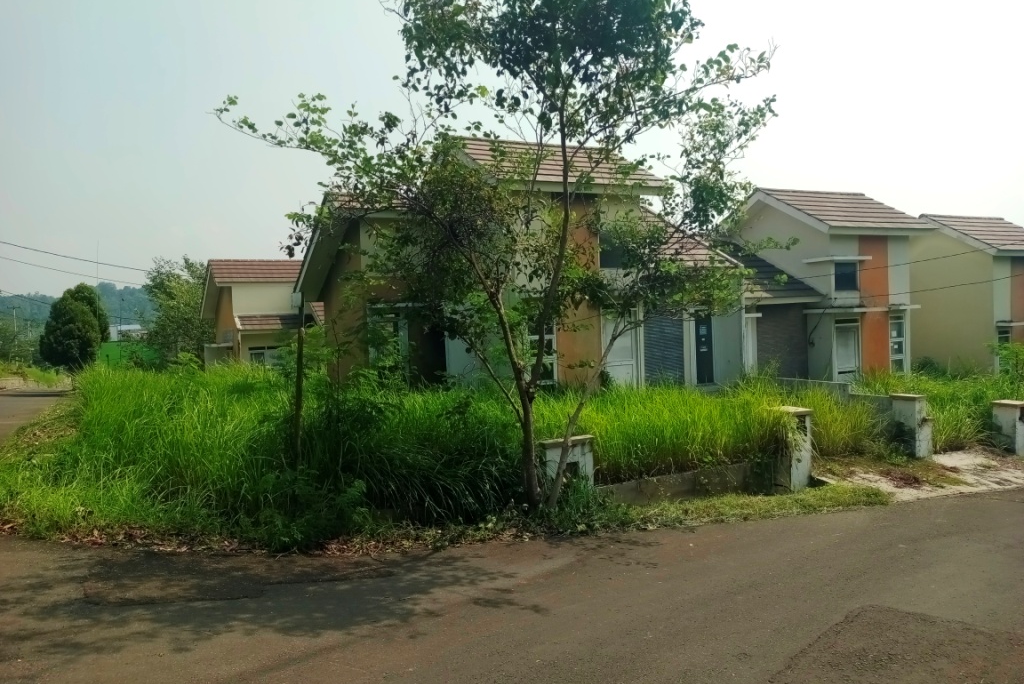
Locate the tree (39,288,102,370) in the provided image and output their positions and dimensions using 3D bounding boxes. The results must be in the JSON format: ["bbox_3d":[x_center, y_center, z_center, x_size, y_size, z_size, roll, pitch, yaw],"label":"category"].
[{"bbox_3d":[-19.105,-0.281,32.000,2.437,4.068,2.437,-3,2,-24],"label":"tree"}]

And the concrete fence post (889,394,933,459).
[{"bbox_3d":[6.725,1.408,12.466,0.412,0.991,0.480,-3,2,-24],"label":"concrete fence post"}]

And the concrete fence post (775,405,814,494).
[{"bbox_3d":[4.298,1.647,11.399,0.420,1.168,0.500,-3,2,-24],"label":"concrete fence post"}]

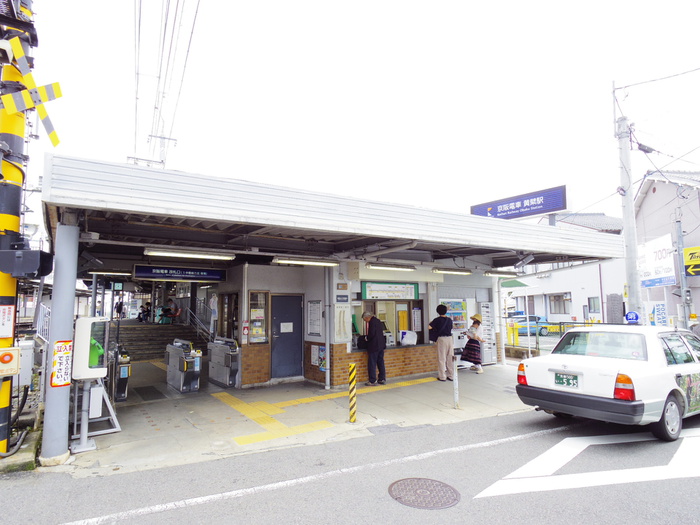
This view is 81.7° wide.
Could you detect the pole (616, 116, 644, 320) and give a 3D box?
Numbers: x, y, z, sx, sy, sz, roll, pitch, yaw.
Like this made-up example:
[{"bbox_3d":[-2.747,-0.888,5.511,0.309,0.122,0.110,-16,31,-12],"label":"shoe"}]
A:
[{"bbox_3d":[7.080,-0.513,10.144,0.270,6.520,0.270,3,-6,-34],"label":"pole"}]

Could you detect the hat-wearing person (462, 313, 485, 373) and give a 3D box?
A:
[{"bbox_3d":[3.167,2.069,10.391,0.480,1.485,0.420,-3,-6,24],"label":"hat-wearing person"}]

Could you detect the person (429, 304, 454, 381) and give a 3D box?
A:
[{"bbox_3d":[2.125,1.862,9.449,0.540,1.737,0.360,1,-6,-17],"label":"person"}]

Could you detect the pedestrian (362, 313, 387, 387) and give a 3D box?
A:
[{"bbox_3d":[0.541,1.899,9.003,0.500,1.605,0.460,-3,-6,21],"label":"pedestrian"}]

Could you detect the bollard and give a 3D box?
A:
[{"bbox_3d":[0.046,2.007,6.246,0.095,0.884,0.095,3,-6,-34],"label":"bollard"}]

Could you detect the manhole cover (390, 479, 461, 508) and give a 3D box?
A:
[{"bbox_3d":[0.708,2.206,3.840,0.670,0.040,0.670,0,-5,0],"label":"manhole cover"}]

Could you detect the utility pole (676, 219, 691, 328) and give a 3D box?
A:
[{"bbox_3d":[9.487,0.797,11.460,0.120,4.118,0.120,3,-6,-34],"label":"utility pole"}]

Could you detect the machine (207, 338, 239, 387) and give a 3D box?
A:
[{"bbox_3d":[-2.898,2.253,9.361,0.260,1.020,1.500,3,-6,-34],"label":"machine"}]

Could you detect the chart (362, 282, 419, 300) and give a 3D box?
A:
[{"bbox_3d":[0.985,0.698,9.720,1.779,0.396,0.100,3,-6,-34],"label":"chart"}]

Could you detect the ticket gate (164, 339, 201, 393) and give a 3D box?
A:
[{"bbox_3d":[-3.688,2.220,8.948,0.360,1.020,1.480,3,-6,-34],"label":"ticket gate"}]

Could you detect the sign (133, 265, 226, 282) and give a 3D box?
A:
[{"bbox_3d":[-3.509,0.249,8.467,1.817,0.272,0.180,3,-6,-34],"label":"sign"}]

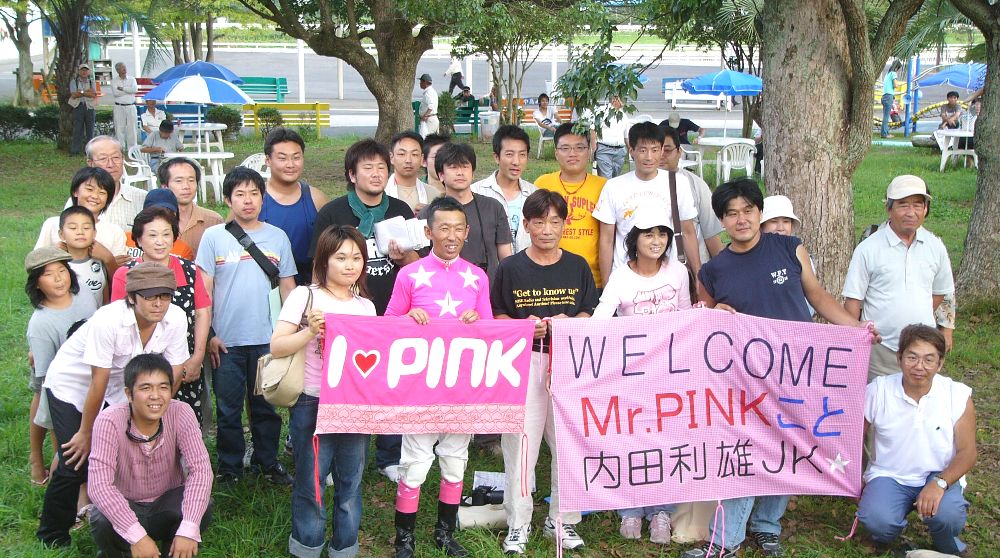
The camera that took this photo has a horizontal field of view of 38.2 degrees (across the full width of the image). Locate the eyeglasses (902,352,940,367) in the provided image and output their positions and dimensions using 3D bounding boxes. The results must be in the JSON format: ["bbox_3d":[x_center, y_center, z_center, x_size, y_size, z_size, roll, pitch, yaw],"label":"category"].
[{"bbox_3d":[1.780,0.340,6.100,0.150,0.050,0.140,8,11,10],"label":"eyeglasses"}]

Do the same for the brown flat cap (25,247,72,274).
[{"bbox_3d":[-2.343,-0.098,7.497,0.190,0.120,0.250,-15,12,-36],"label":"brown flat cap"}]

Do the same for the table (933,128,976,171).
[{"bbox_3d":[7.623,-2.055,23.602,0.820,0.690,0.820,7,12,35],"label":"table"}]

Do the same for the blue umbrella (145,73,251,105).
[{"bbox_3d":[-4.032,-2.559,19.350,1.550,0.420,1.550,-2,10,-12],"label":"blue umbrella"}]

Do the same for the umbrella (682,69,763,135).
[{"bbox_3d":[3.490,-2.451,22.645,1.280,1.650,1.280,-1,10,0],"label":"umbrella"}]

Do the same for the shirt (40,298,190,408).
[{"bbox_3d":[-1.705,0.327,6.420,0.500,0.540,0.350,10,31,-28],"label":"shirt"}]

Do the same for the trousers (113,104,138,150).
[{"bbox_3d":[-6.828,-2.684,26.334,0.440,0.960,0.300,-3,10,-14],"label":"trousers"}]

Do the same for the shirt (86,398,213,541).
[{"bbox_3d":[-1.464,0.802,6.050,0.490,0.530,0.420,-2,10,-7],"label":"shirt"}]

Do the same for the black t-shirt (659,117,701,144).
[{"bbox_3d":[2.743,-2.252,22.200,0.580,0.550,0.420,-4,11,-20],"label":"black t-shirt"}]

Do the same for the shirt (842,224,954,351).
[{"bbox_3d":[1.921,0.046,6.964,0.510,0.620,0.270,0,10,3],"label":"shirt"}]

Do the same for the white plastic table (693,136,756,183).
[{"bbox_3d":[3.438,-1.759,21.928,0.890,0.690,0.890,2,10,9],"label":"white plastic table"}]

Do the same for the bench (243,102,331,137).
[{"bbox_3d":[-4.479,-3.325,30.300,1.820,0.760,0.550,0,10,5],"label":"bench"}]

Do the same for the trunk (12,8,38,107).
[{"bbox_3d":[-13.483,-6.222,41.043,0.660,2.850,0.580,-3,11,-19],"label":"trunk"}]

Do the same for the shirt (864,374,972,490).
[{"bbox_3d":[1.908,0.676,6.618,0.460,0.490,0.300,3,10,14],"label":"shirt"}]

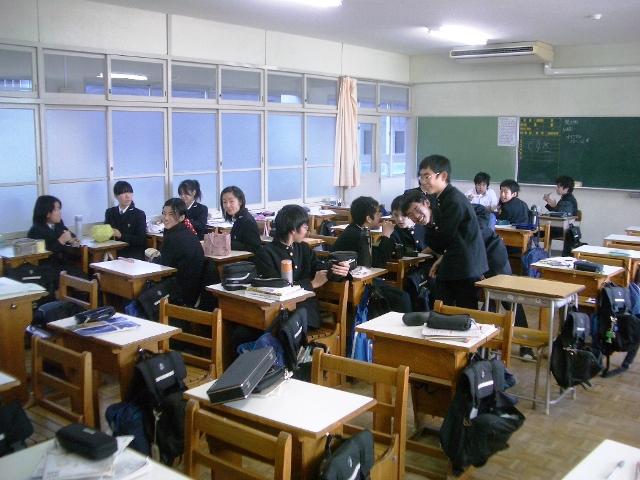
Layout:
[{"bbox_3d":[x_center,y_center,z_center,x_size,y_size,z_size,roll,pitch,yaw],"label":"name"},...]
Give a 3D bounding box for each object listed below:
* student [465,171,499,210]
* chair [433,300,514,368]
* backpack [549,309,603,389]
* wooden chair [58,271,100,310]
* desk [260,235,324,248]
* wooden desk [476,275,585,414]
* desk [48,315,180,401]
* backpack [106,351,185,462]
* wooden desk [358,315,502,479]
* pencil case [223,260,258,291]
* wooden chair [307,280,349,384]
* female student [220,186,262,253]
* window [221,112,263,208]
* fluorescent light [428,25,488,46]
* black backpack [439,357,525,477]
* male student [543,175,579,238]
[{"bbox_3d":[2.071,-0.237,8.383,0.480,1.270,0.600,3,10,17],"label":"student"},{"bbox_3d":[0.715,0.778,3.366,0.430,0.800,0.450,5,10,30],"label":"chair"},{"bbox_3d":[1.585,0.667,4.016,0.275,0.435,0.180,-6,10,-29],"label":"backpack"},{"bbox_3d":[-1.746,0.651,4.301,0.450,0.768,0.430,7,12,39],"label":"wooden chair"},{"bbox_3d":[-0.332,0.384,6.010,0.600,0.770,0.400,8,13,38],"label":"desk"},{"bbox_3d":[1.343,0.659,4.200,0.600,0.765,0.378,8,12,41],"label":"wooden desk"},{"bbox_3d":[-1.042,0.814,3.349,0.630,0.739,0.352,7,12,37],"label":"desk"},{"bbox_3d":[-0.809,0.777,3.058,0.200,0.440,0.300,7,12,37],"label":"backpack"},{"bbox_3d":[0.523,0.809,3.242,0.600,0.765,0.378,6,11,35],"label":"wooden desk"},{"bbox_3d":[-0.524,0.237,4.184,0.185,0.144,0.140,1,9,6],"label":"pencil case"},{"bbox_3d":[-0.091,0.666,4.127,0.410,0.800,0.430,6,11,29],"label":"wooden chair"},{"bbox_3d":[-0.740,0.224,5.420,0.650,1.270,0.460,-9,13,-43],"label":"female student"},{"bbox_3d":[-0.954,-0.987,7.914,0.055,1.146,0.754,8,12,40],"label":"window"},{"bbox_3d":[1.650,-2.420,7.640,0.250,0.110,1.230,8,13,38],"label":"fluorescent light"},{"bbox_3d":[0.740,0.794,2.964,0.340,0.420,0.220,-8,12,-40],"label":"black backpack"},{"bbox_3d":[3.057,-0.221,8.229,0.450,1.170,0.600,7,12,40],"label":"male student"}]

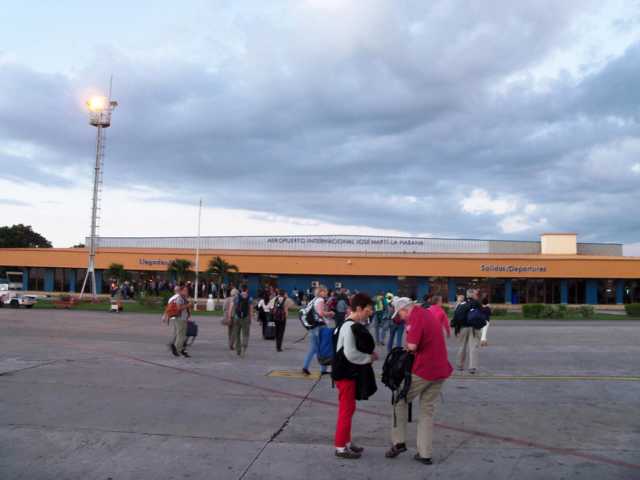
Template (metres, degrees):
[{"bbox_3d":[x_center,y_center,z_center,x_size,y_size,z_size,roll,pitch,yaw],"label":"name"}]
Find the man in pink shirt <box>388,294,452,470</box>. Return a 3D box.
[{"bbox_3d":[1.015,1.380,6.600,0.640,1.610,0.520,0,-4,15],"label":"man in pink shirt"}]

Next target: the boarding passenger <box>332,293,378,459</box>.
[{"bbox_3d":[0.346,1.354,6.582,0.460,1.630,0.500,2,-4,-6],"label":"boarding passenger"}]

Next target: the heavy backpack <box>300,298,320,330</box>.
[{"bbox_3d":[-0.215,1.447,12.655,0.300,0.560,0.340,14,-4,-16],"label":"heavy backpack"}]

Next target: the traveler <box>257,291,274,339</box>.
[{"bbox_3d":[-1.797,2.481,21.646,0.520,1.660,0.380,2,-5,-3],"label":"traveler"}]

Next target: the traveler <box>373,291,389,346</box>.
[{"bbox_3d":[1.907,2.448,20.242,0.500,1.680,0.380,1,-5,6],"label":"traveler"}]

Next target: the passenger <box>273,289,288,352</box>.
[{"bbox_3d":[-1.050,2.127,17.201,0.450,1.630,0.450,1,-4,3],"label":"passenger"}]

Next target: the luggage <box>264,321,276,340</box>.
[{"bbox_3d":[-1.567,2.879,20.691,0.380,0.620,0.270,1,-4,0],"label":"luggage"}]

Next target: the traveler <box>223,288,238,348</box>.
[{"bbox_3d":[-2.380,2.099,17.231,0.480,1.670,0.360,2,-5,-3],"label":"traveler"}]

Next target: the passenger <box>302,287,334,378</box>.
[{"bbox_3d":[-0.027,1.741,12.567,0.600,1.740,0.500,3,-5,-18],"label":"passenger"}]

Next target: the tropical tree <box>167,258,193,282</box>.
[{"bbox_3d":[-13.027,3.778,60.000,2.500,4.033,2.500,1,-4,0],"label":"tropical tree"}]

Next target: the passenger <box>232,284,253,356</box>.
[{"bbox_3d":[-1.902,1.962,15.829,0.520,1.740,0.400,1,-5,2],"label":"passenger"}]

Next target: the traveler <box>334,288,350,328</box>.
[{"bbox_3d":[0.685,2.302,19.140,0.500,1.730,0.400,1,-5,0],"label":"traveler"}]

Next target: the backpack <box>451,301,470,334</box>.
[{"bbox_3d":[2.974,1.624,13.650,0.400,0.650,0.300,1,-5,9],"label":"backpack"}]

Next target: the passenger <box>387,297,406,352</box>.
[{"bbox_3d":[1.658,1.976,14.023,0.480,1.570,0.420,1,-4,0],"label":"passenger"}]

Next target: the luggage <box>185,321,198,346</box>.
[{"bbox_3d":[-3.264,2.384,16.500,0.370,0.640,0.260,3,-5,-17],"label":"luggage"}]

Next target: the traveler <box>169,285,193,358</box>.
[{"bbox_3d":[-3.368,1.918,15.627,0.520,1.720,0.520,2,-5,-6],"label":"traveler"}]

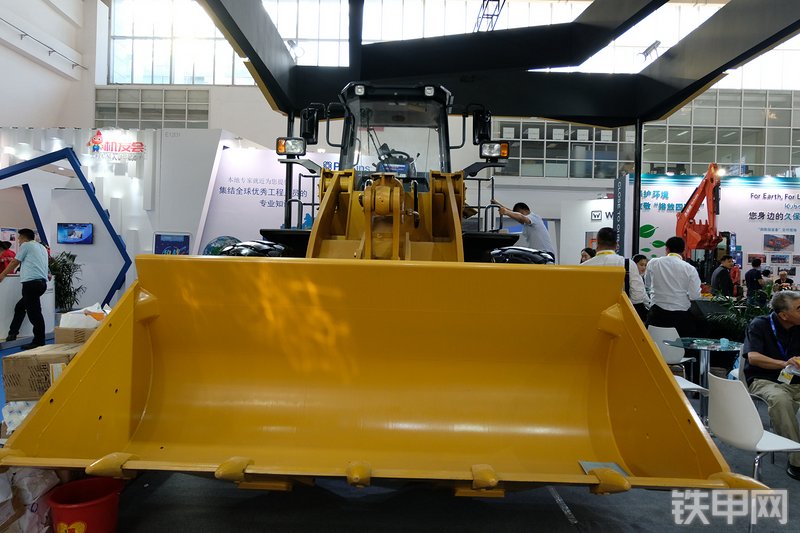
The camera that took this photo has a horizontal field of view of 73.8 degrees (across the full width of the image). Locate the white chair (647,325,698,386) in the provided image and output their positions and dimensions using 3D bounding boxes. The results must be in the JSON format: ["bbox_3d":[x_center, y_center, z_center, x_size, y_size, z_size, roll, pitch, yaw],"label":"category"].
[{"bbox_3d":[2.810,1.015,5.620,0.460,0.800,0.520,2,0,38],"label":"white chair"}]

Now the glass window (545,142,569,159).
[{"bbox_3d":[7.314,-5.369,24.729,1.033,0.771,0.100,2,0,2],"label":"glass window"}]

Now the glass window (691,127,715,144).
[{"bbox_3d":[14.691,-6.341,25.728,1.112,0.844,0.100,2,0,2],"label":"glass window"}]

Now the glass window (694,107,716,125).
[{"bbox_3d":[14.719,-7.238,25.732,1.112,0.844,0.100,2,0,2],"label":"glass window"}]

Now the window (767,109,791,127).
[{"bbox_3d":[18.227,-7.126,25.622,1.112,0.844,0.100,2,0,2],"label":"window"}]

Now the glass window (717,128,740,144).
[{"bbox_3d":[15.106,-5.963,24.434,1.033,0.771,0.100,2,0,2],"label":"glass window"}]

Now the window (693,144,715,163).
[{"bbox_3d":[12.618,-4.687,22.138,0.958,0.744,0.080,2,0,2],"label":"window"}]

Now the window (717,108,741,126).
[{"bbox_3d":[15.889,-7.201,25.695,1.112,0.844,0.100,2,0,2],"label":"window"}]

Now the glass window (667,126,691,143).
[{"bbox_3d":[12.888,-6.036,24.519,1.033,0.771,0.100,2,0,2],"label":"glass window"}]

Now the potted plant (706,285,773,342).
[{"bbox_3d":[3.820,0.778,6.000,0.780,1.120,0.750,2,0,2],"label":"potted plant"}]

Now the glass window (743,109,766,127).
[{"bbox_3d":[14.680,-6.176,22.080,0.958,0.744,0.080,2,0,2],"label":"glass window"}]

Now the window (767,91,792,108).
[{"bbox_3d":[15.710,-6.920,22.052,0.958,0.744,0.080,2,0,2],"label":"window"}]

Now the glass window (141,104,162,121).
[{"bbox_3d":[-12.351,-7.701,26.576,1.089,0.811,0.100,2,0,2],"label":"glass window"}]

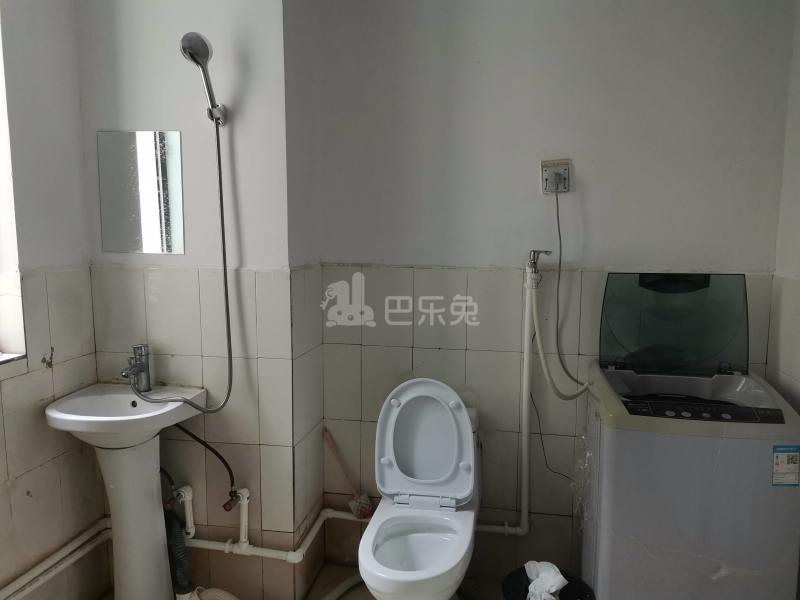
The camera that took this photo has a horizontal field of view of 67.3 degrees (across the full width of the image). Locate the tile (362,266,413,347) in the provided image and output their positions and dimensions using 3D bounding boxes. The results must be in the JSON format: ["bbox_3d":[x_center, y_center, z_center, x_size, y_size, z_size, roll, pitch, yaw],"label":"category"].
[{"bbox_3d":[-0.047,0.028,2.257,0.200,0.298,0.012,2,7,10],"label":"tile"}]

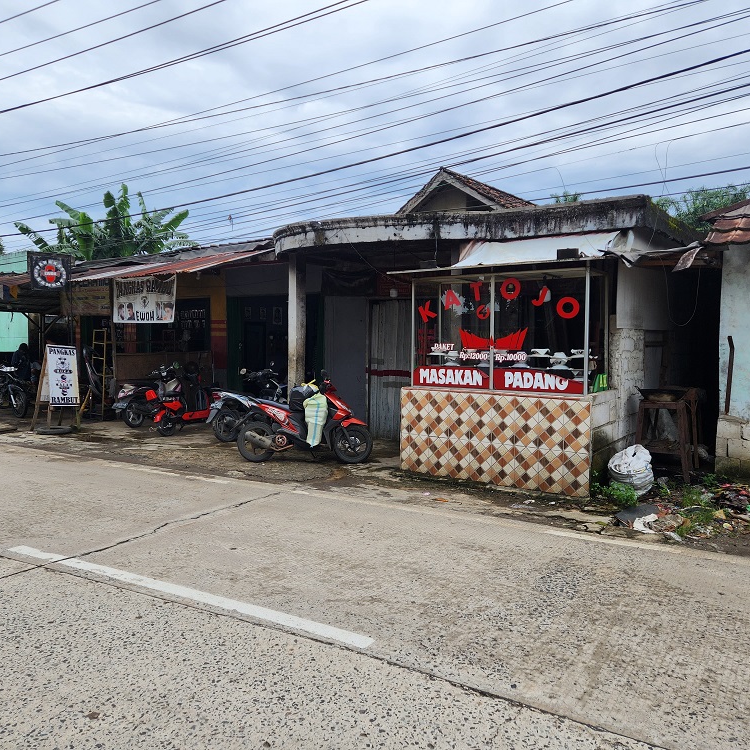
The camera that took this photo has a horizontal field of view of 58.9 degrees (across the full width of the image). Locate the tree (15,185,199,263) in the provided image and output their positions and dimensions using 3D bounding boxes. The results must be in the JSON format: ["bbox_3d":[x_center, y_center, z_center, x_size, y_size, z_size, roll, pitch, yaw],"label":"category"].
[{"bbox_3d":[-8.076,-2.510,19.847,4.900,5.900,4.400,-1,3,-22],"label":"tree"}]

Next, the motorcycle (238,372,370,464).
[{"bbox_3d":[-0.870,0.529,8.270,1.820,1.150,0.680,0,3,-1],"label":"motorcycle"}]

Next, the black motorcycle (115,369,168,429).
[{"bbox_3d":[-3.996,0.325,12.171,0.680,1.100,1.850,2,3,26],"label":"black motorcycle"}]

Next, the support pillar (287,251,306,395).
[{"bbox_3d":[-1.081,-0.324,9.228,0.190,2.750,0.190,2,4,32],"label":"support pillar"}]

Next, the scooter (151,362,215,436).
[{"bbox_3d":[-3.026,0.398,10.921,0.630,1.100,1.600,2,3,28],"label":"scooter"}]

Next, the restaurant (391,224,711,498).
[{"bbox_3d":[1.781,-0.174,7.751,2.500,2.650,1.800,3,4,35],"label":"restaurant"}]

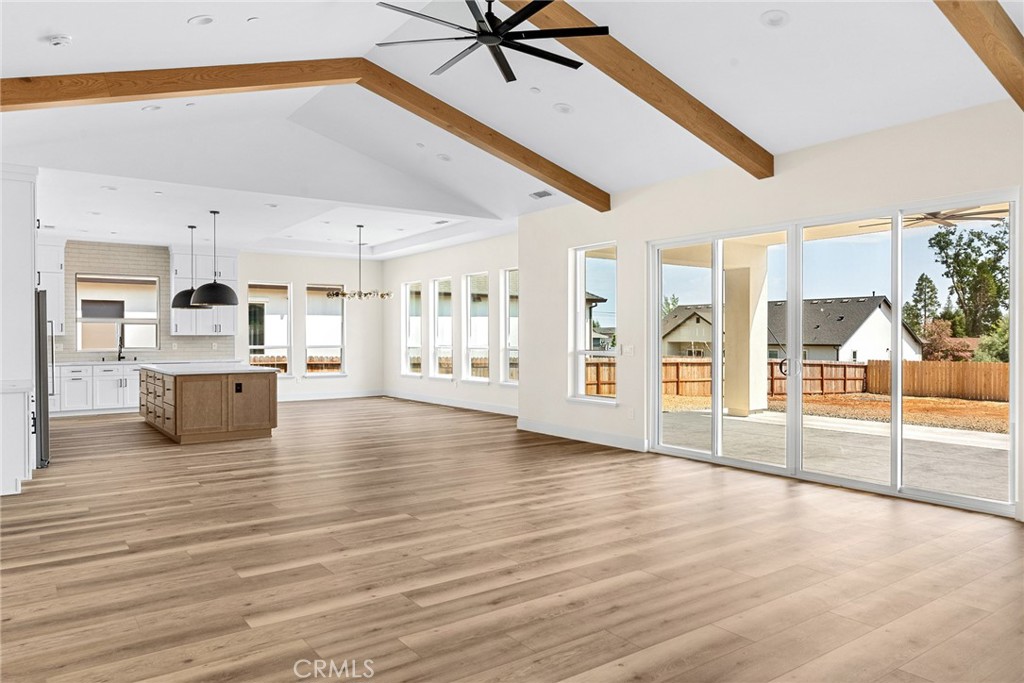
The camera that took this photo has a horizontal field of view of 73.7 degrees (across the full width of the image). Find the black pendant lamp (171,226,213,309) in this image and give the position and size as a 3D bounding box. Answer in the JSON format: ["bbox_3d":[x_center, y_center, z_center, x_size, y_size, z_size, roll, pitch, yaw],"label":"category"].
[{"bbox_3d":[-4.898,-1.142,10.464,0.575,1.225,0.575,-1,1,-36],"label":"black pendant lamp"}]

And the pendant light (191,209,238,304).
[{"bbox_3d":[-4.005,-1.133,9.195,0.580,1.221,0.580,-1,1,-36],"label":"pendant light"}]

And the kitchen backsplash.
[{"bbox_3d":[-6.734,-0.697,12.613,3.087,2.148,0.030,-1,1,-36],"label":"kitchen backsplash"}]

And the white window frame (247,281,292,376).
[{"bbox_3d":[-4.965,-0.236,13.995,0.913,1.964,0.120,-1,1,-36],"label":"white window frame"}]

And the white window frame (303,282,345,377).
[{"bbox_3d":[-4.025,-0.239,14.688,0.913,1.978,0.120,-1,1,-36],"label":"white window frame"}]

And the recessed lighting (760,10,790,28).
[{"bbox_3d":[1.821,-2.228,4.715,0.195,0.030,0.195,18,-10,-35],"label":"recessed lighting"}]

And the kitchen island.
[{"bbox_3d":[-4.523,0.826,10.023,1.313,0.913,2.901,-1,1,-36],"label":"kitchen island"}]

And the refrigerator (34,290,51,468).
[{"bbox_3d":[-5.400,0.398,7.281,0.800,1.830,0.910,-1,1,-36],"label":"refrigerator"}]

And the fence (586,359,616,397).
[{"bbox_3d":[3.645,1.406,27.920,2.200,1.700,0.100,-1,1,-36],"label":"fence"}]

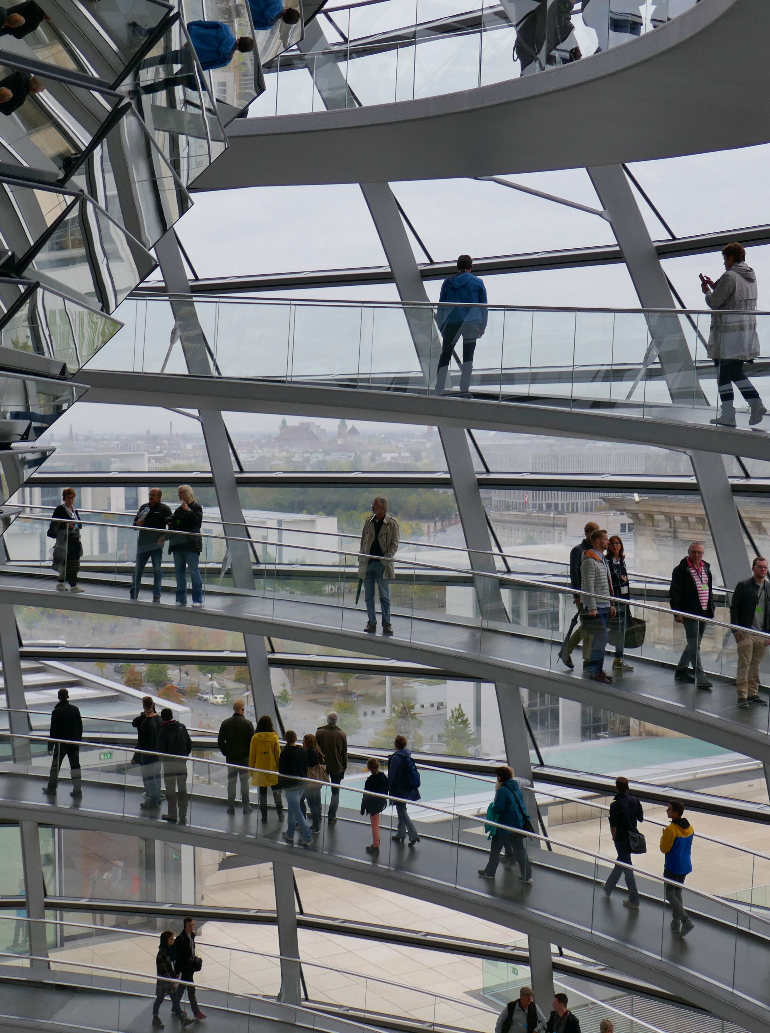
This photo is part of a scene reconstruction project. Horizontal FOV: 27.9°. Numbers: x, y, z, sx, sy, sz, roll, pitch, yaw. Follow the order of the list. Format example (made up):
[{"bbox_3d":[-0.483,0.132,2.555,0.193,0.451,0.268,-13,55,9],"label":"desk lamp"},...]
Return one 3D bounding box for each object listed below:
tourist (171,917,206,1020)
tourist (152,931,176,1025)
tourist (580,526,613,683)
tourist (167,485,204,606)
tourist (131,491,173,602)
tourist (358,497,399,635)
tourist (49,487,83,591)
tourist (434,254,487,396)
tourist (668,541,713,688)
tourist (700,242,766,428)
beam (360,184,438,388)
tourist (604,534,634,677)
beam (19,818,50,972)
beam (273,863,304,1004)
[{"bbox_3d":[-3.365,7.726,26.500,0.560,1.760,0.540,1,3,23],"label":"tourist"},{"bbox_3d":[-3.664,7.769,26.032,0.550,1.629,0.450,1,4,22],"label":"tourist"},{"bbox_3d":[2.557,1.067,18.700,0.360,1.820,0.500,2,4,32],"label":"tourist"},{"bbox_3d":[-2.971,0.440,23.087,0.520,1.746,0.400,2,4,30],"label":"tourist"},{"bbox_3d":[-3.506,0.427,23.159,0.580,1.688,0.400,0,4,14],"label":"tourist"},{"bbox_3d":[-0.083,0.670,21.150,0.560,1.810,0.380,0,3,13],"label":"tourist"},{"bbox_3d":[-4.879,0.343,23.700,0.400,1.560,0.460,2,4,34],"label":"tourist"},{"bbox_3d":[0.952,-2.327,18.900,0.600,1.760,0.420,0,3,3],"label":"tourist"},{"bbox_3d":[3.821,1.200,19.274,0.530,1.757,0.500,-3,4,-36],"label":"tourist"},{"bbox_3d":[3.481,-1.803,15.420,0.600,1.814,0.500,3,5,45],"label":"tourist"},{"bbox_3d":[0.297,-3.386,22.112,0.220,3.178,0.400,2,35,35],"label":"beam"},{"bbox_3d":[3.032,1.117,19.941,0.480,1.708,0.420,-3,4,-33],"label":"tourist"},{"bbox_3d":[-6.576,7.091,29.239,0.320,2.978,0.340,0,11,5],"label":"beam"},{"bbox_3d":[-1.724,7.568,28.297,0.320,2.730,0.340,1,11,20],"label":"beam"}]

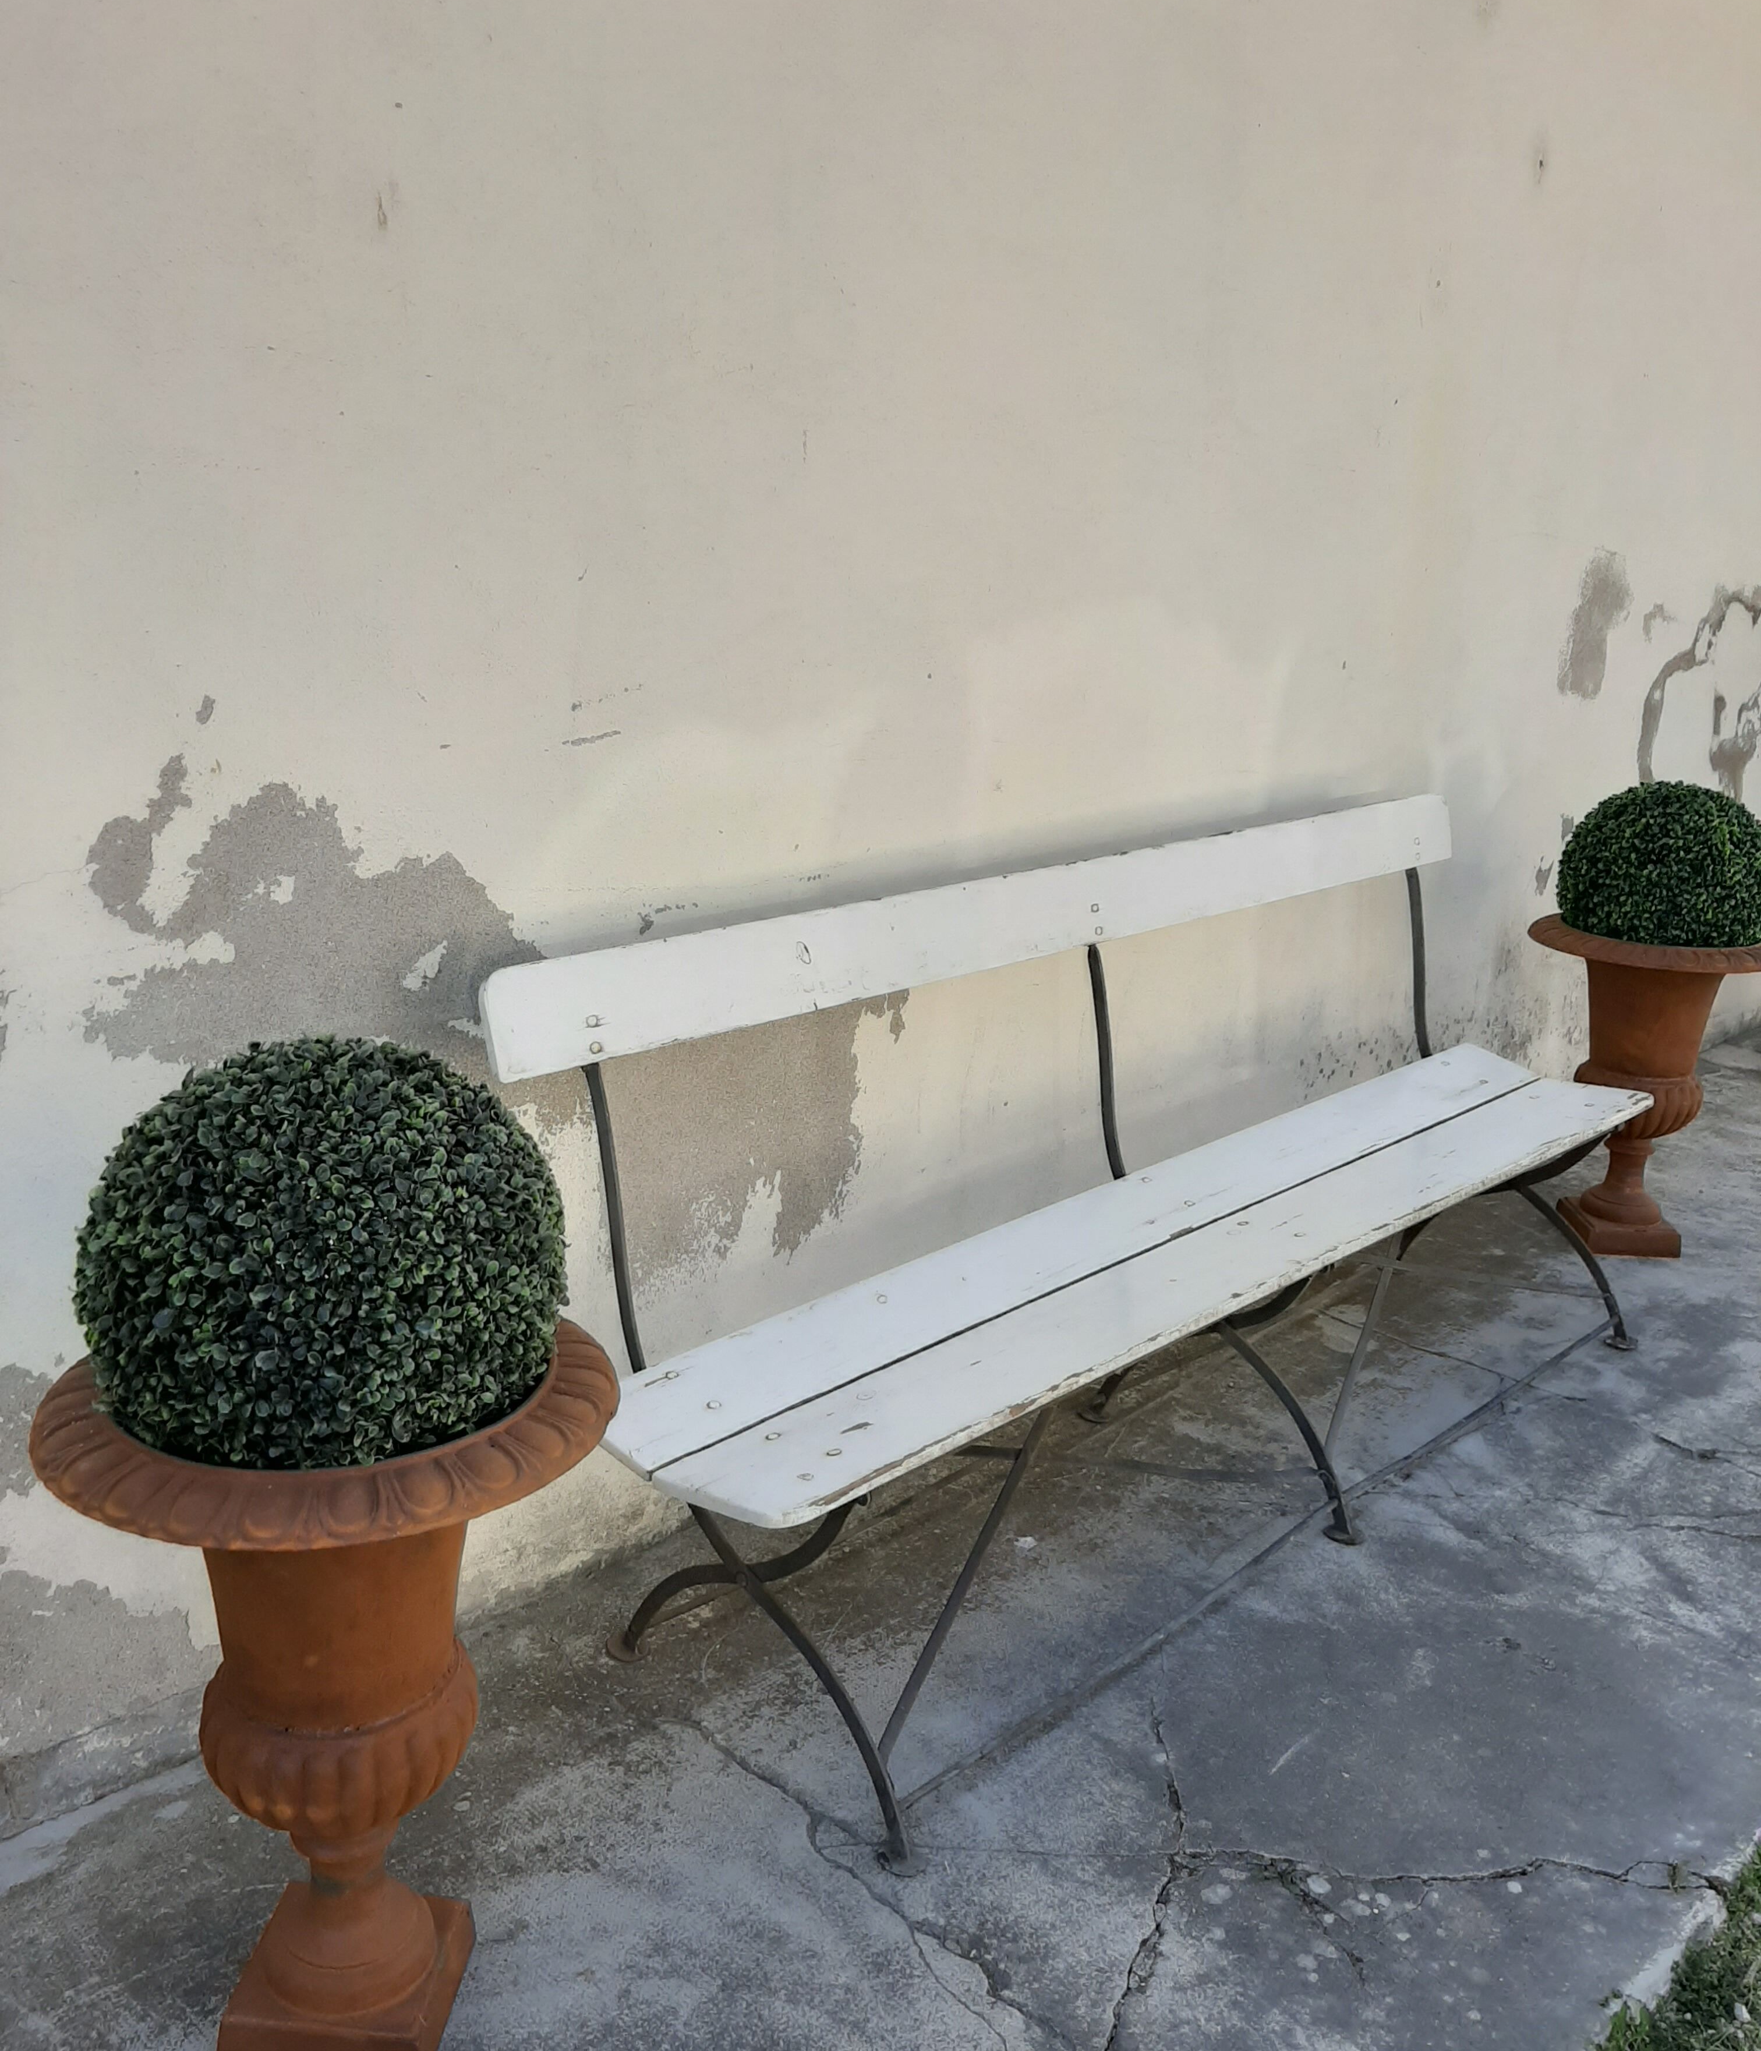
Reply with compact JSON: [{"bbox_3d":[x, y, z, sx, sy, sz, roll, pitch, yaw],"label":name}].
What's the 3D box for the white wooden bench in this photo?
[{"bbox_3d":[0.548,0.241,2.746,0.624,0.931,2.321,18,22,41],"label":"white wooden bench"}]

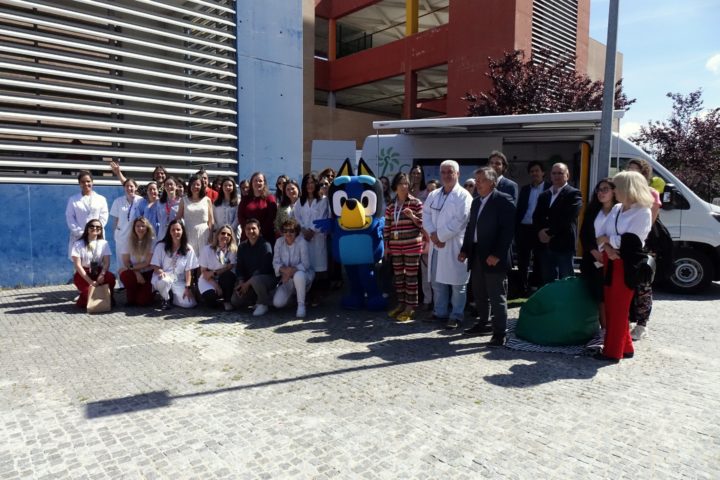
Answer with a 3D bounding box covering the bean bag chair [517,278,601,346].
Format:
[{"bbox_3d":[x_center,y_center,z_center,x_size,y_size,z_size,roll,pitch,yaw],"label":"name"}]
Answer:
[{"bbox_3d":[2.027,0.667,4.901,0.850,0.570,0.880,-4,7,-45],"label":"bean bag chair"}]

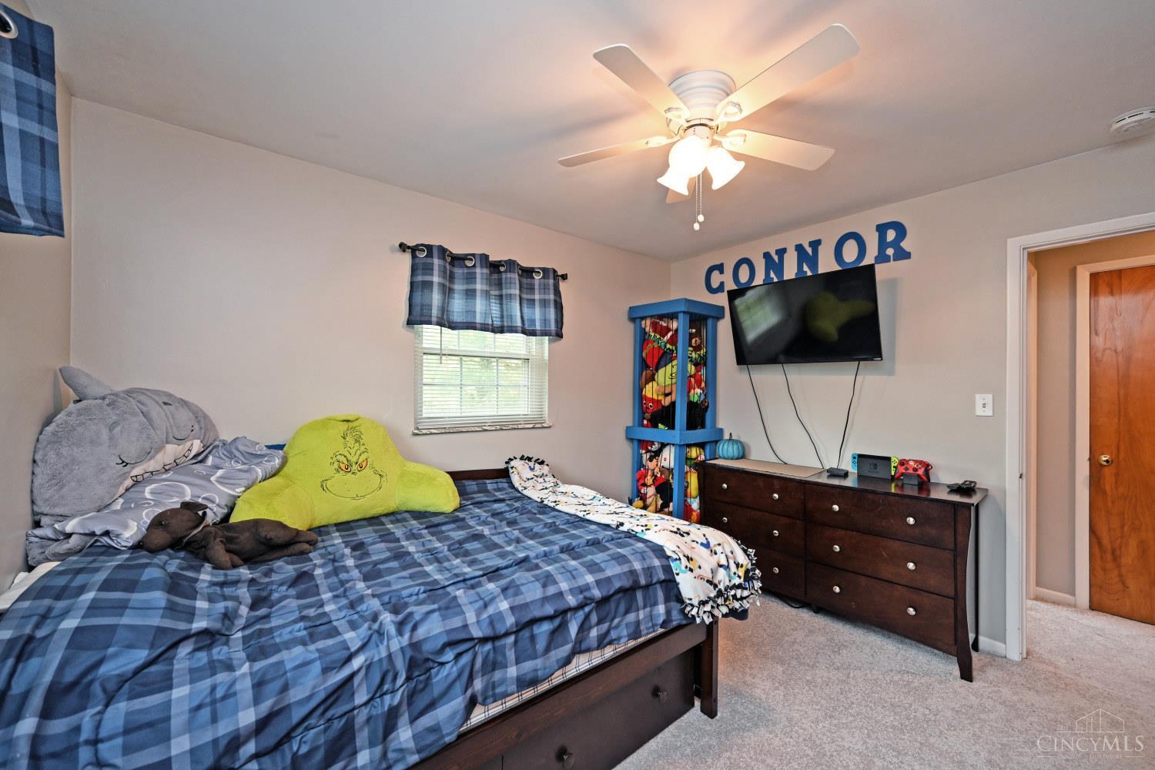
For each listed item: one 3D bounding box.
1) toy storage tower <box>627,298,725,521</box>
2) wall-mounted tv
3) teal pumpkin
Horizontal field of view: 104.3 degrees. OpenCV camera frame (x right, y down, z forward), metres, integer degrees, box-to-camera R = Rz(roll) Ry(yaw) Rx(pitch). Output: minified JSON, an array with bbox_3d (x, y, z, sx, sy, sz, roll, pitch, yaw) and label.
[{"bbox_3d":[0.778,0.383,3.487,0.497,1.974,0.497,1,0,-38],"label":"toy storage tower"},{"bbox_3d":[1.400,-0.402,2.835,0.065,0.525,0.910,-17,10,-38],"label":"wall-mounted tv"},{"bbox_3d":[1.061,0.447,3.105,0.190,0.180,0.190,1,0,-38],"label":"teal pumpkin"}]

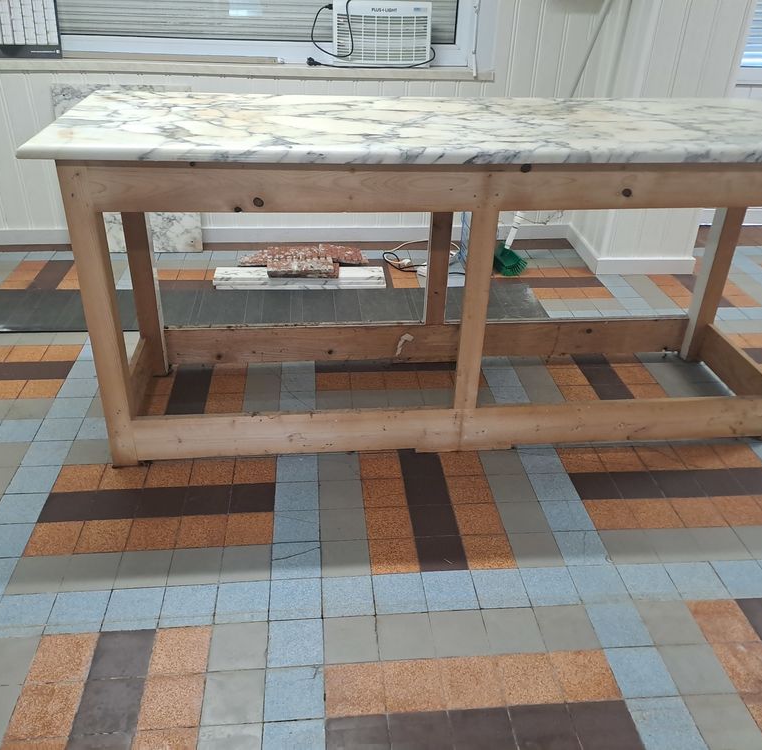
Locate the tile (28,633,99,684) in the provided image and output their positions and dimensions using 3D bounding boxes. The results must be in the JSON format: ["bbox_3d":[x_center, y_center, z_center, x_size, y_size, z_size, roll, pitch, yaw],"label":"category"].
[{"bbox_3d":[-0.664,0.596,1.516,0.120,0.010,0.120,-1,30,-5],"label":"tile"}]

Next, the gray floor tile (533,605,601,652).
[{"bbox_3d":[0.424,0.584,1.661,0.122,0.010,0.122,-1,31,-5],"label":"gray floor tile"}]

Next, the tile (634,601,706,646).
[{"bbox_3d":[0.655,0.565,1.635,0.119,0.012,0.119,-1,31,-5],"label":"tile"}]

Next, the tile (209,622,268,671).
[{"bbox_3d":[-0.313,0.601,1.594,0.122,0.010,0.122,-1,31,-5],"label":"tile"}]

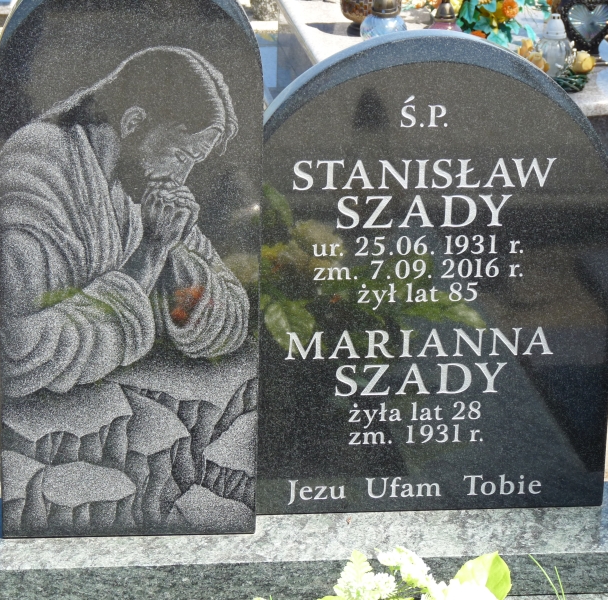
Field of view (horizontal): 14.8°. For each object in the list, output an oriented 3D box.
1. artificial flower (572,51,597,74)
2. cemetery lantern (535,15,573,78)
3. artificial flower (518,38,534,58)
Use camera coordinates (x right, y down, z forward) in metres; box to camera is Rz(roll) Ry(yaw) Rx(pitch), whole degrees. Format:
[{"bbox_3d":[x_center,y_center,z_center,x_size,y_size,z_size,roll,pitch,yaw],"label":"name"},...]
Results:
[{"bbox_3d":[0.689,-0.585,5.740,0.058,0.052,0.056,-1,18,-6],"label":"artificial flower"},{"bbox_3d":[0.621,-0.623,5.780,0.091,0.173,0.091,-1,18,-6],"label":"cemetery lantern"},{"bbox_3d":[0.555,-0.622,5.820,0.045,0.054,0.047,-1,18,-6],"label":"artificial flower"}]

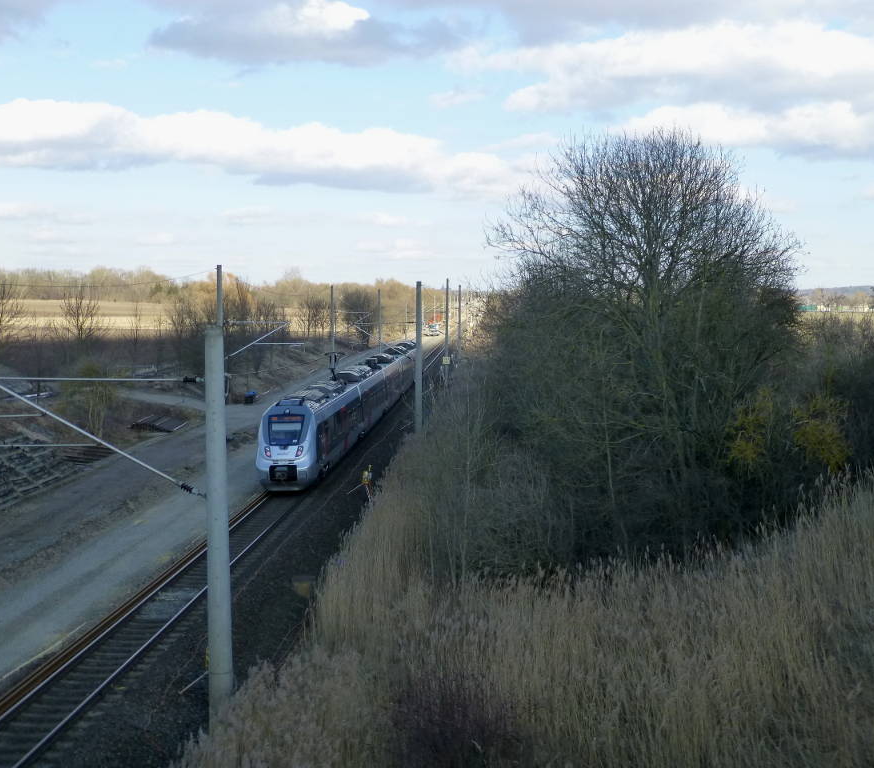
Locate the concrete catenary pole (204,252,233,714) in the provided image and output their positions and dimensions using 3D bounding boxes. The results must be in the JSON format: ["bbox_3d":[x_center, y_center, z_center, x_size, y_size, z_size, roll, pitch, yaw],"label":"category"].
[{"bbox_3d":[-4.735,3.019,26.200,0.500,9.250,0.500,0,4,0],"label":"concrete catenary pole"}]

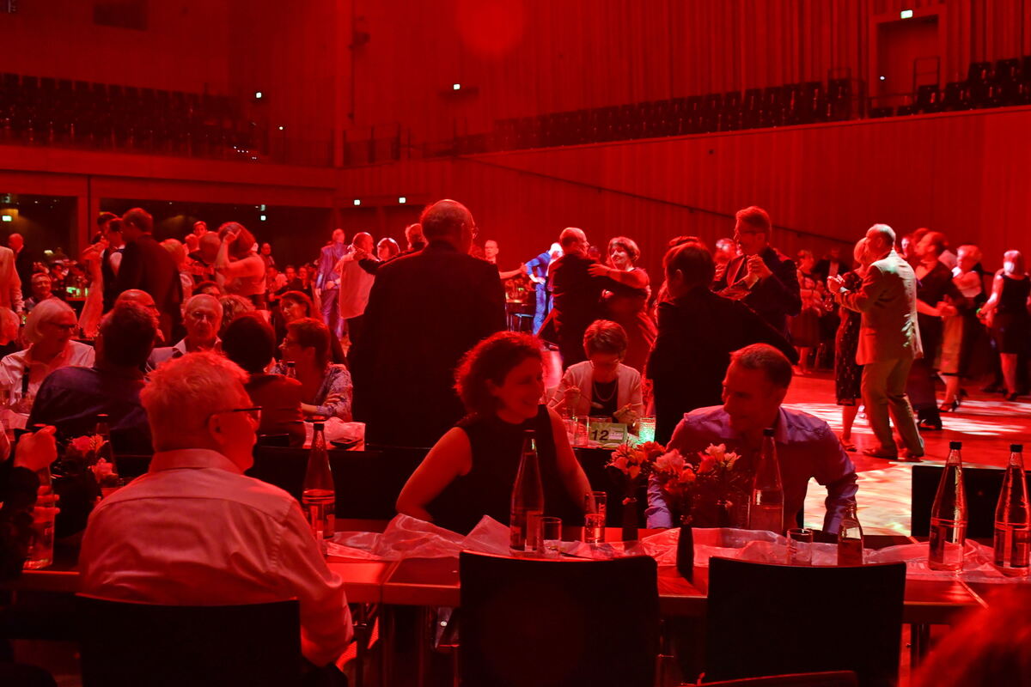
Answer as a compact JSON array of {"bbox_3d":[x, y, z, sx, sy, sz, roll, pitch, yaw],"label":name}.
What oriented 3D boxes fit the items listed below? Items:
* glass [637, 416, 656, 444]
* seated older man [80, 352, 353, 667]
[{"bbox_3d":[0.510,0.336,4.415,0.064,0.108,0.064,1,4,6],"label":"glass"},{"bbox_3d":[-0.551,0.629,2.397,0.540,1.240,0.780,1,4,10],"label":"seated older man"}]

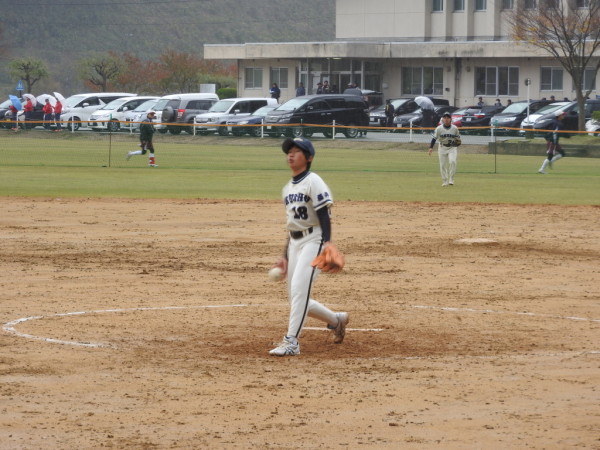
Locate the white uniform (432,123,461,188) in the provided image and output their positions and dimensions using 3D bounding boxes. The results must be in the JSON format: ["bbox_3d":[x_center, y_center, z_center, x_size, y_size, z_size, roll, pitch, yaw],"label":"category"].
[{"bbox_3d":[2.938,-1.413,59.500,0.600,1.230,0.360,0,2,3],"label":"white uniform"}]

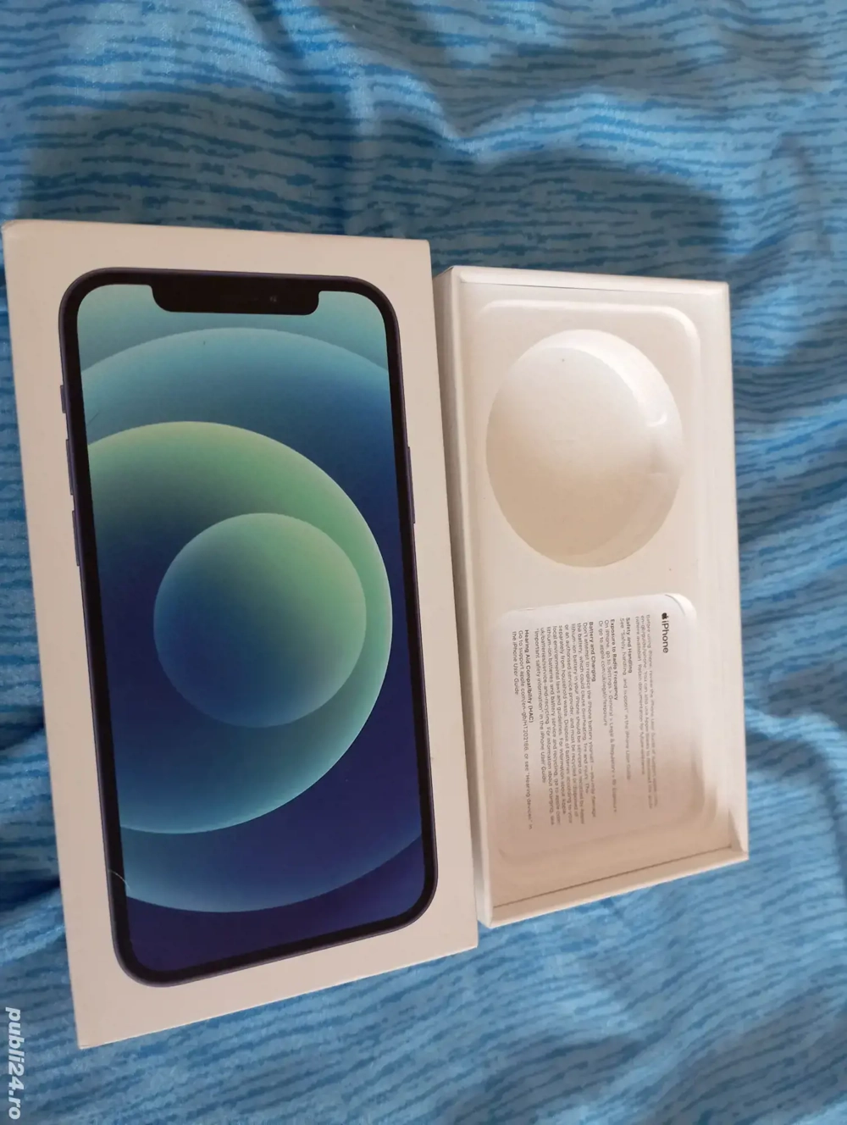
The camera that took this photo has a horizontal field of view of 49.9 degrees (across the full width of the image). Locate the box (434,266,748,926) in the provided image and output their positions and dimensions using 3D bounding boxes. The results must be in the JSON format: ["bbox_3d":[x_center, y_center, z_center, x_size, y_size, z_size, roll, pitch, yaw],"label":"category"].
[{"bbox_3d":[0.044,0.006,0.247,0.084,0.025,0.160,-5,94,-24],"label":"box"}]

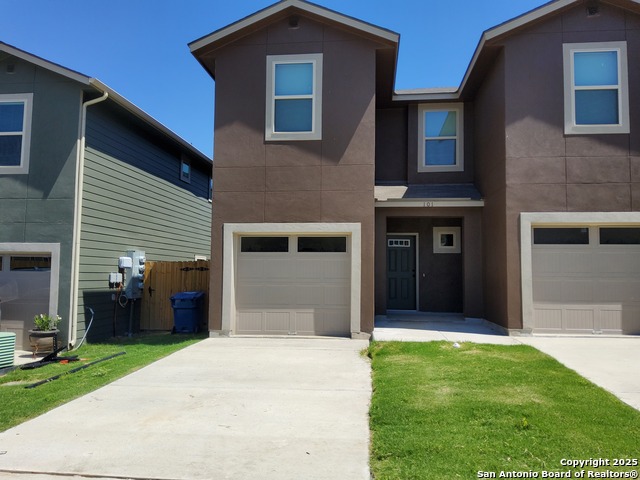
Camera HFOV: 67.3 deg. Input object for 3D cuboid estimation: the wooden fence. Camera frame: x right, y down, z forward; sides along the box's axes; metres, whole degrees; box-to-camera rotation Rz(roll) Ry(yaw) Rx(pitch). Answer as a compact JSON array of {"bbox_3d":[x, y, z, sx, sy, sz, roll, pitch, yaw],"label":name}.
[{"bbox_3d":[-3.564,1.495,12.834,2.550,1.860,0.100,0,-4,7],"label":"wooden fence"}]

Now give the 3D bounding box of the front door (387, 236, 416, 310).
[{"bbox_3d":[2.134,0.880,12.962,0.900,2.020,0.060,0,-4,7],"label":"front door"}]

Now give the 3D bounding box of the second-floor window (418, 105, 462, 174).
[{"bbox_3d":[3.147,-2.657,12.475,1.170,1.800,0.110,0,-4,7],"label":"second-floor window"}]

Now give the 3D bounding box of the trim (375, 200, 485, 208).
[{"bbox_3d":[2.566,-0.847,11.301,2.500,0.165,0.060,0,-4,7],"label":"trim"}]

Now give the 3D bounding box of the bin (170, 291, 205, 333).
[{"bbox_3d":[-3.333,1.819,12.138,0.640,1.050,0.760,0,-4,7],"label":"bin"}]

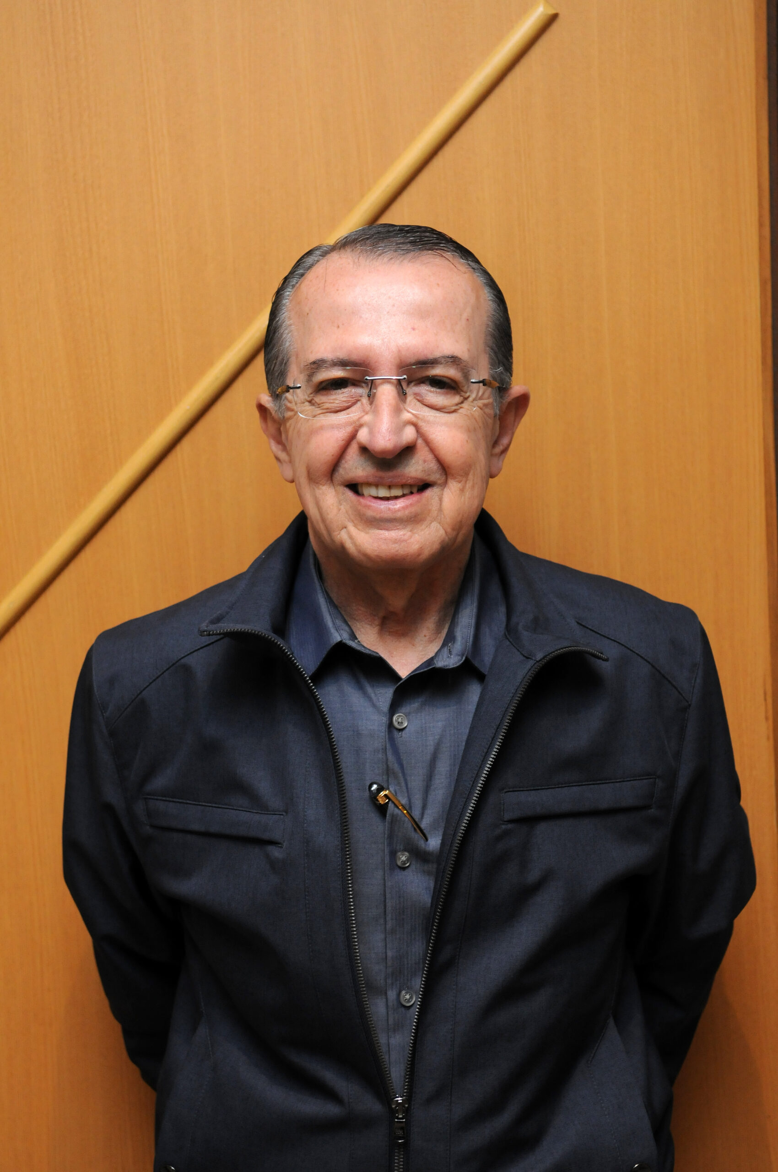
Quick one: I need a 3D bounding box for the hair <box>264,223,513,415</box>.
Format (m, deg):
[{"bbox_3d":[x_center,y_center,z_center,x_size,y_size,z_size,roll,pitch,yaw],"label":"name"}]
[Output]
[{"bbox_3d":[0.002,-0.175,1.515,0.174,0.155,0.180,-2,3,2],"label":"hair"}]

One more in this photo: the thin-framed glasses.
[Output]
[{"bbox_3d":[0.003,-0.132,1.473,0.150,0.043,0.138,-2,3,2],"label":"thin-framed glasses"}]

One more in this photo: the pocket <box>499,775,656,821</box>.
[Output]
[{"bbox_3d":[0.132,0.149,1.490,0.114,0.024,0.014,-3,7,-17],"label":"pocket"}]

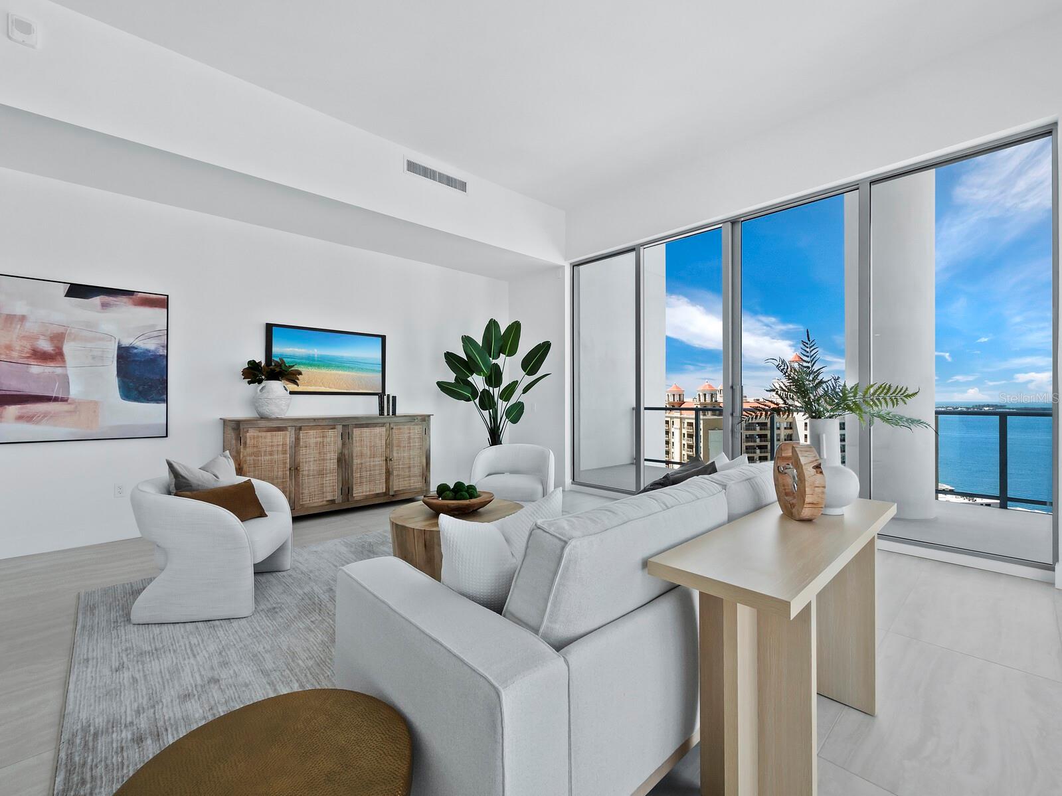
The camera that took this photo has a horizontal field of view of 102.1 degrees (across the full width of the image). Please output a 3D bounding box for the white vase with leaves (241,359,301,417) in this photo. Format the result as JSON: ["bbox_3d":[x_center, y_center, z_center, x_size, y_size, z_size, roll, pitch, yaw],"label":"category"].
[{"bbox_3d":[-2.583,-0.090,4.280,0.600,0.614,0.520,0,0,-43],"label":"white vase with leaves"}]

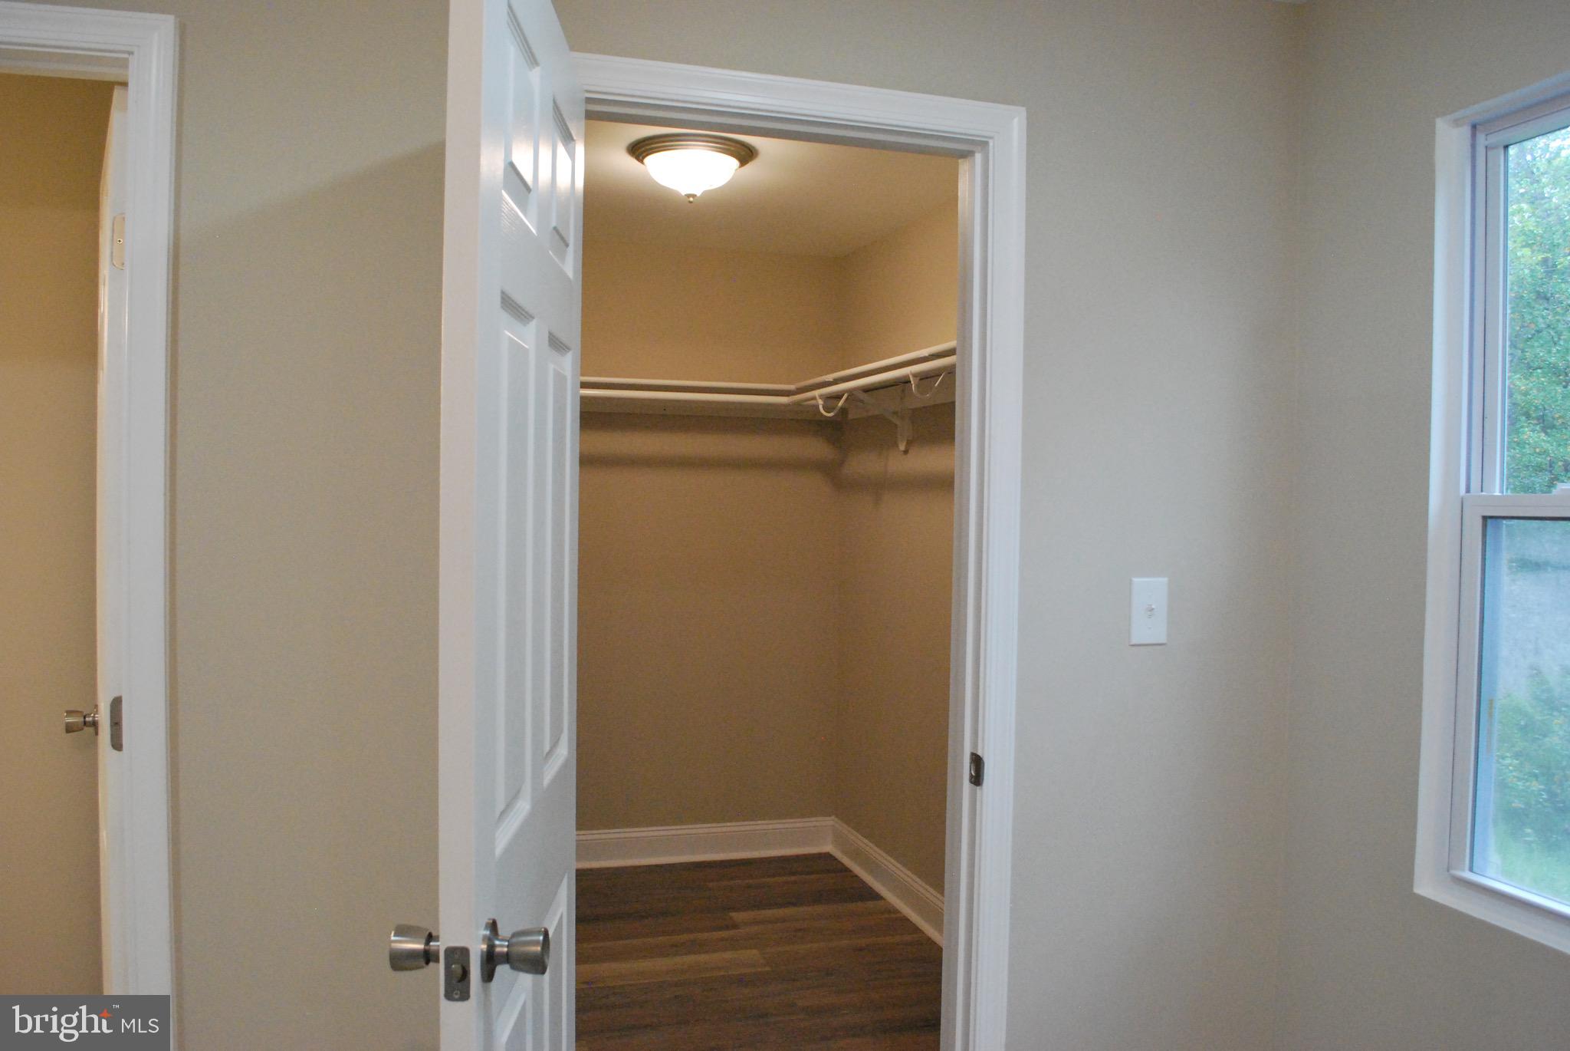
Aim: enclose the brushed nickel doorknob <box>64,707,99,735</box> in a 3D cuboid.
[{"bbox_3d":[-1.426,0.396,2.389,0.061,0.062,0.062,0,2,-32],"label":"brushed nickel doorknob"}]

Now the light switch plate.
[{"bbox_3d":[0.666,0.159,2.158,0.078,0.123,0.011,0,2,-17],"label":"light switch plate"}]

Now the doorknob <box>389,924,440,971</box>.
[{"bbox_3d":[-0.372,0.438,1.214,0.063,0.060,0.060,1,2,-2],"label":"doorknob"}]

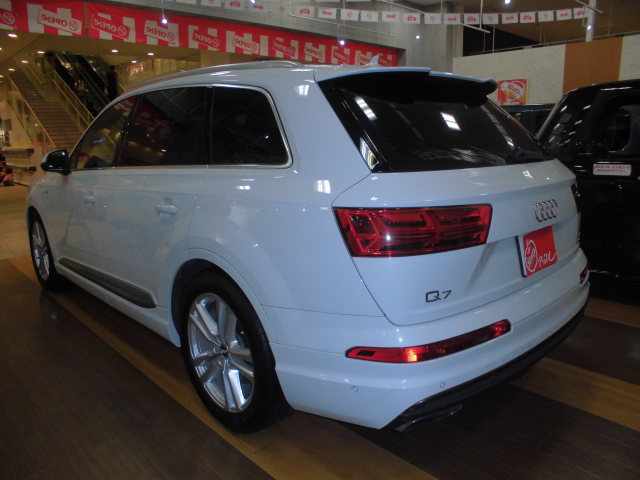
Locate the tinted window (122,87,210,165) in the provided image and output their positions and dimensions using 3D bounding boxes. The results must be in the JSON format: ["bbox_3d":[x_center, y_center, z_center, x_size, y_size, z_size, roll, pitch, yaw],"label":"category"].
[{"bbox_3d":[-0.823,-0.579,2.532,0.065,0.390,0.980,14,-2,-44],"label":"tinted window"}]

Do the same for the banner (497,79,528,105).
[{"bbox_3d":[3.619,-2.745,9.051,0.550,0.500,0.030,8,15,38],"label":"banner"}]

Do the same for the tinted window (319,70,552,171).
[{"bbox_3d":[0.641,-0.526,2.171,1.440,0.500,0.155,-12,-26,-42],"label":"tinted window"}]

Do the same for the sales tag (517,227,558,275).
[{"bbox_3d":[0.914,0.041,2.005,0.330,0.168,0.020,-12,4,-42],"label":"sales tag"}]

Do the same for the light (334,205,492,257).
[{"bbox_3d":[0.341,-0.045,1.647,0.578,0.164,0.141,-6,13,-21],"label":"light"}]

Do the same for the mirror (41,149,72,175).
[{"bbox_3d":[-1.890,-0.560,3.428,0.200,0.175,0.140,-11,15,-39],"label":"mirror"}]

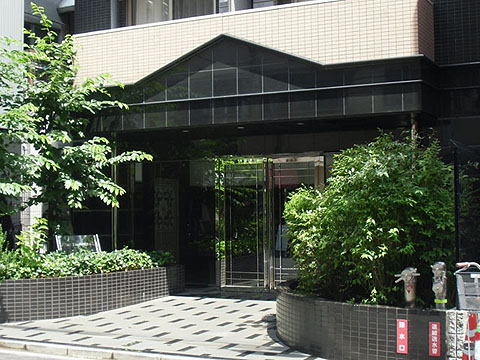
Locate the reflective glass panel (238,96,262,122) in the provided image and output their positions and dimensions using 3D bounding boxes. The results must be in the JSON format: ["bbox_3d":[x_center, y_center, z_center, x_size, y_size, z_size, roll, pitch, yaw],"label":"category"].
[{"bbox_3d":[0.155,-1.052,9.583,0.390,0.388,0.040,-2,-2,23],"label":"reflective glass panel"}]

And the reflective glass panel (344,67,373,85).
[{"bbox_3d":[1.617,-1.438,8.908,0.388,0.268,0.050,-2,-3,23],"label":"reflective glass panel"}]

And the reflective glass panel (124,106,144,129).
[{"bbox_3d":[-1.688,-0.988,10.343,0.395,0.370,0.030,-2,-3,23],"label":"reflective glass panel"}]

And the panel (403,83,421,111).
[{"bbox_3d":[2.276,-1.108,8.607,0.220,0.388,0.050,-2,-3,23],"label":"panel"}]

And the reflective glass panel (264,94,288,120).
[{"bbox_3d":[0.519,-1.055,9.369,0.380,0.392,0.050,-2,-3,23],"label":"reflective glass panel"}]

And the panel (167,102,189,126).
[{"bbox_3d":[-0.952,-1.008,10.030,0.395,0.370,0.030,-2,-3,23],"label":"panel"}]

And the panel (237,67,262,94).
[{"bbox_3d":[0.148,-1.466,9.579,0.395,0.400,0.030,-2,-3,23],"label":"panel"}]

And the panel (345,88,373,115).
[{"bbox_3d":[1.629,-1.093,8.962,0.390,0.388,0.040,-2,-2,23],"label":"panel"}]

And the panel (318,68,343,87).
[{"bbox_3d":[1.256,-1.429,9.130,0.390,0.256,0.040,-2,-2,23],"label":"panel"}]

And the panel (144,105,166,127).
[{"bbox_3d":[-1.320,-0.998,10.187,0.395,0.370,0.030,-2,-3,23],"label":"panel"}]

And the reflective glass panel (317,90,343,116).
[{"bbox_3d":[1.260,-1.083,9.117,0.390,0.388,0.040,-2,-2,23],"label":"reflective glass panel"}]

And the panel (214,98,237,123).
[{"bbox_3d":[-0.214,-1.041,9.738,0.390,0.388,0.040,-2,-2,23],"label":"panel"}]

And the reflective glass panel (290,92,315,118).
[{"bbox_3d":[0.884,-1.065,9.210,0.376,0.392,0.050,-2,-3,23],"label":"reflective glass panel"}]

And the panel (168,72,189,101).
[{"bbox_3d":[-0.956,-1.435,10.048,0.395,0.400,0.030,-2,-3,23],"label":"panel"}]

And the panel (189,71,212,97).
[{"bbox_3d":[-0.588,-1.445,9.892,0.395,0.400,0.030,-2,-3,23],"label":"panel"}]

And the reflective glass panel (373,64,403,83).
[{"bbox_3d":[1.982,-1.448,8.750,0.392,0.268,0.050,-2,-3,23],"label":"reflective glass panel"}]

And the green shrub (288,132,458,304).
[{"bbox_3d":[1.475,0.409,7.417,1.850,1.860,1.750,-2,-3,23],"label":"green shrub"}]

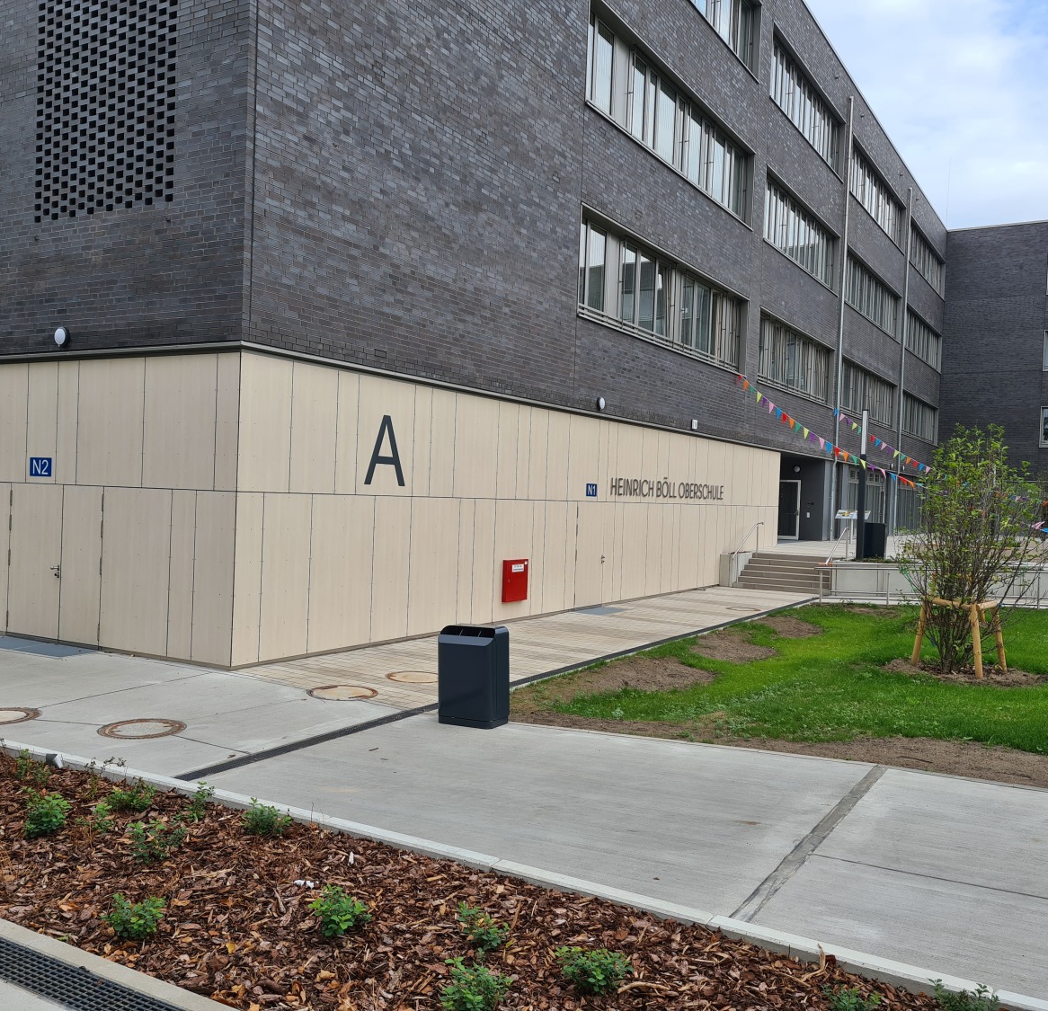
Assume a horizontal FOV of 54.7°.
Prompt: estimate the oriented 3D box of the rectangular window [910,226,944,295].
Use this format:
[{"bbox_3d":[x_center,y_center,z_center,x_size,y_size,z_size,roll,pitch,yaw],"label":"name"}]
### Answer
[{"bbox_3d":[21.163,-12.747,53.251,0.245,2.186,10.662,3,1,31],"label":"rectangular window"}]

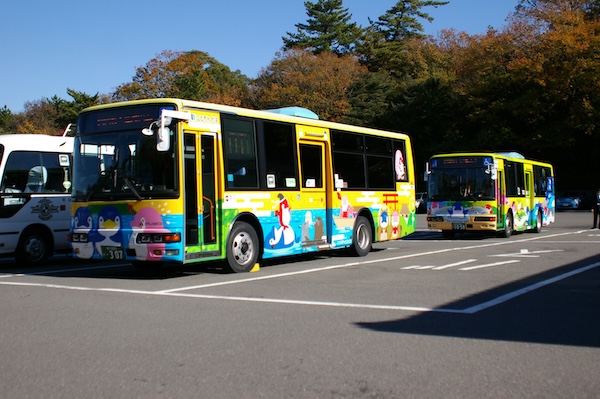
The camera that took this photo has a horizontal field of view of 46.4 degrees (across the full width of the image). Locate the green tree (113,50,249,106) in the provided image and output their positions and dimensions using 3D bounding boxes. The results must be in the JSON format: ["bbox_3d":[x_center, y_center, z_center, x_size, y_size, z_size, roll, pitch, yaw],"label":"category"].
[{"bbox_3d":[-8.540,-4.700,50.000,9.700,11.850,8.500,0,0,0],"label":"green tree"}]

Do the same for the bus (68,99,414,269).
[{"bbox_3d":[-0.400,-0.260,14.350,2.320,3.020,9.000,0,0,31],"label":"bus"}]

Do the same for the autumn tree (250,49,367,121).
[{"bbox_3d":[0.610,-4.800,50.000,8.300,12.000,8.000,0,0,0],"label":"autumn tree"}]

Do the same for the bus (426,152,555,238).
[{"bbox_3d":[6.900,-0.210,24.600,2.280,2.830,7.000,0,0,34],"label":"bus"}]

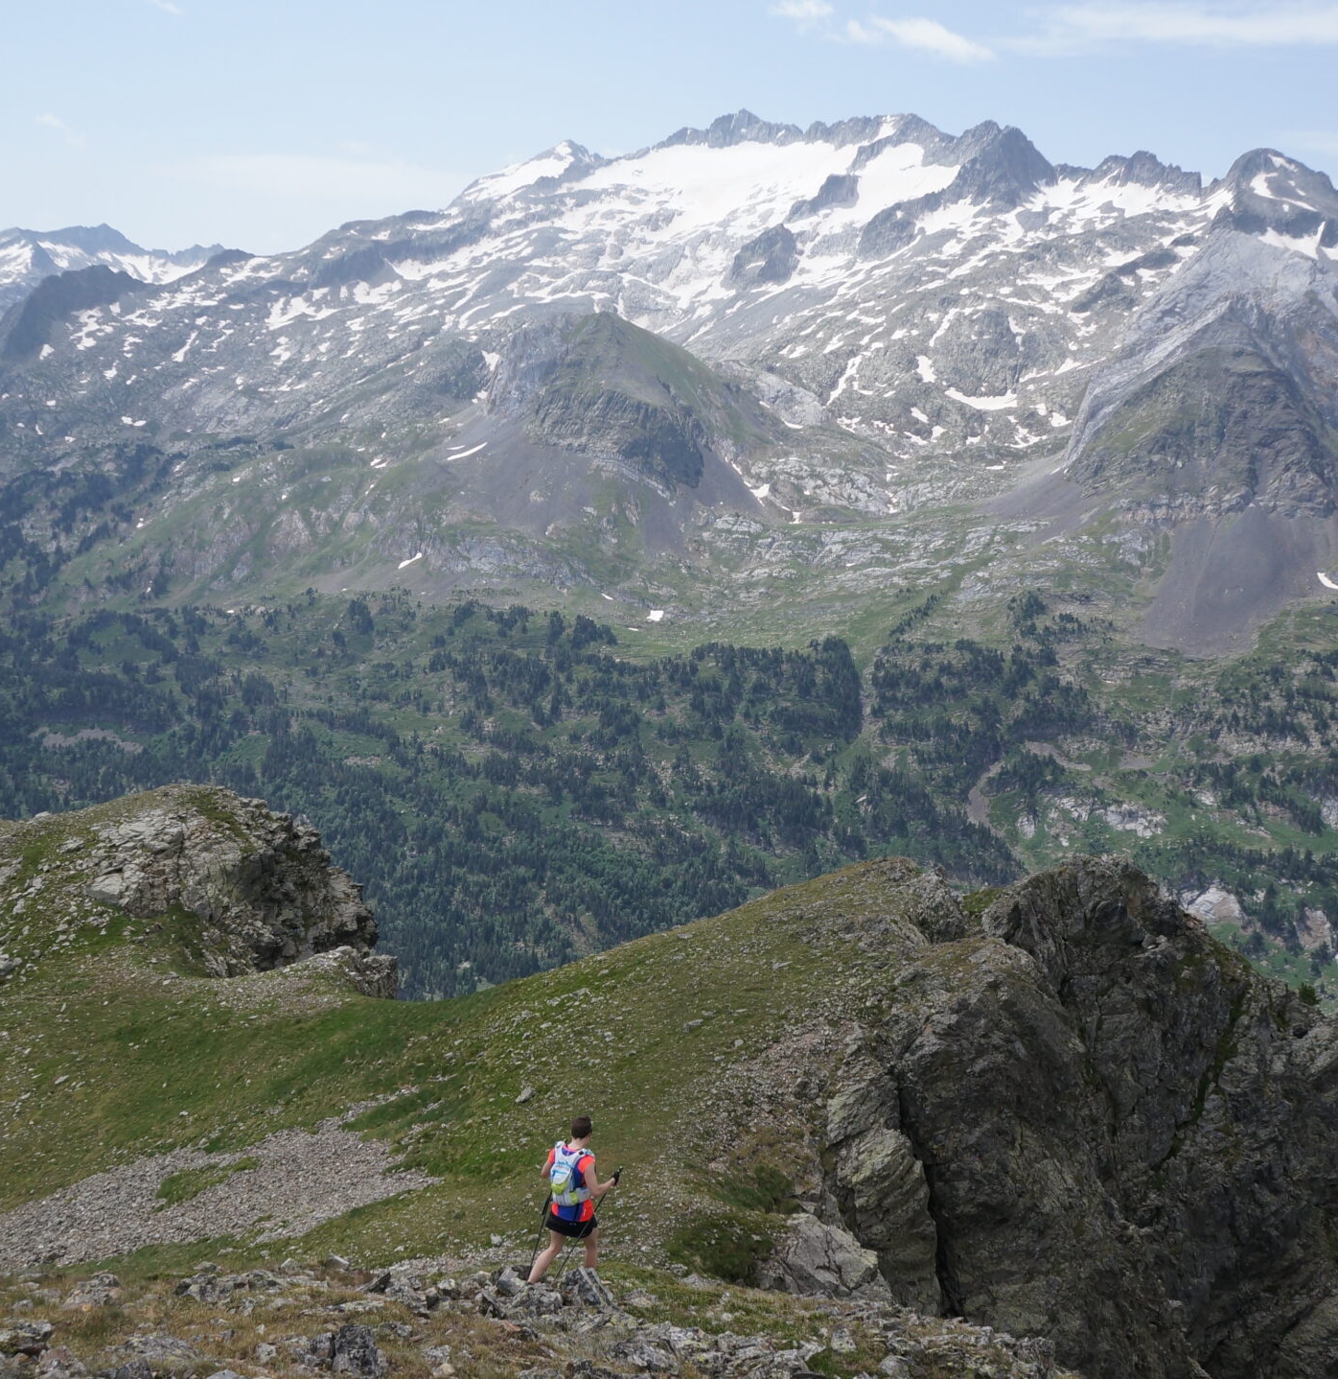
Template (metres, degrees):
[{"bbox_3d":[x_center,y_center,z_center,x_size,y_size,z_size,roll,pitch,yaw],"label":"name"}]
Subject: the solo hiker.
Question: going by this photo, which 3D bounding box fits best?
[{"bbox_3d":[-0.794,4.245,14.400,0.600,1.640,0.800,7,15,28],"label":"solo hiker"}]

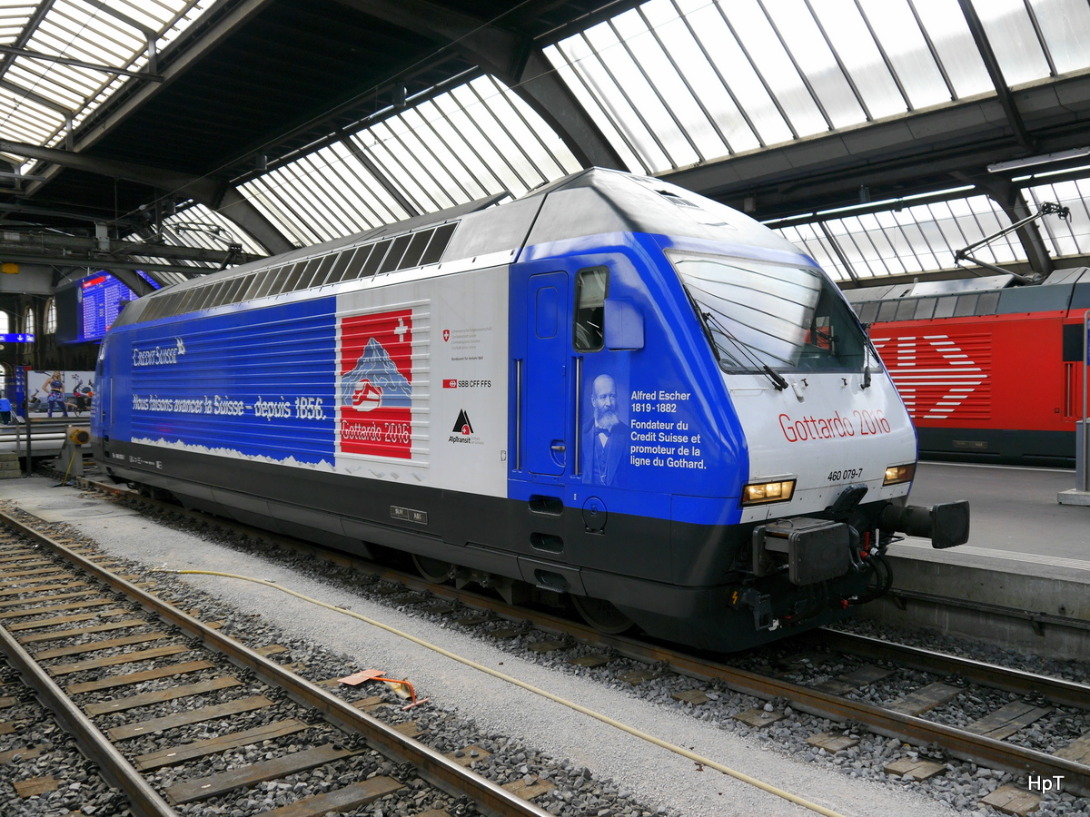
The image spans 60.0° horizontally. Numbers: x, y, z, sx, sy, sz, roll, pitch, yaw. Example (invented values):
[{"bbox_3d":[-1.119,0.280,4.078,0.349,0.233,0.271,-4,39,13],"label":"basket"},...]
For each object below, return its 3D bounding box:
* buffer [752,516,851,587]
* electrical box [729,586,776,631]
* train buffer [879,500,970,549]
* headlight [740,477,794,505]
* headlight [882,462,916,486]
[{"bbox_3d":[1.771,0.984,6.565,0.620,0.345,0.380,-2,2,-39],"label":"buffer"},{"bbox_3d":[1.496,1.420,6.787,0.170,0.270,0.270,-2,2,-39],"label":"electrical box"},{"bbox_3d":[3.069,0.921,7.725,0.540,0.345,0.570,-2,2,-39],"label":"train buffer"},{"bbox_3d":[1.599,0.606,6.767,0.520,0.165,0.100,-2,2,-34],"label":"headlight"},{"bbox_3d":[2.948,0.554,7.853,0.520,0.165,0.100,-2,2,-44],"label":"headlight"}]

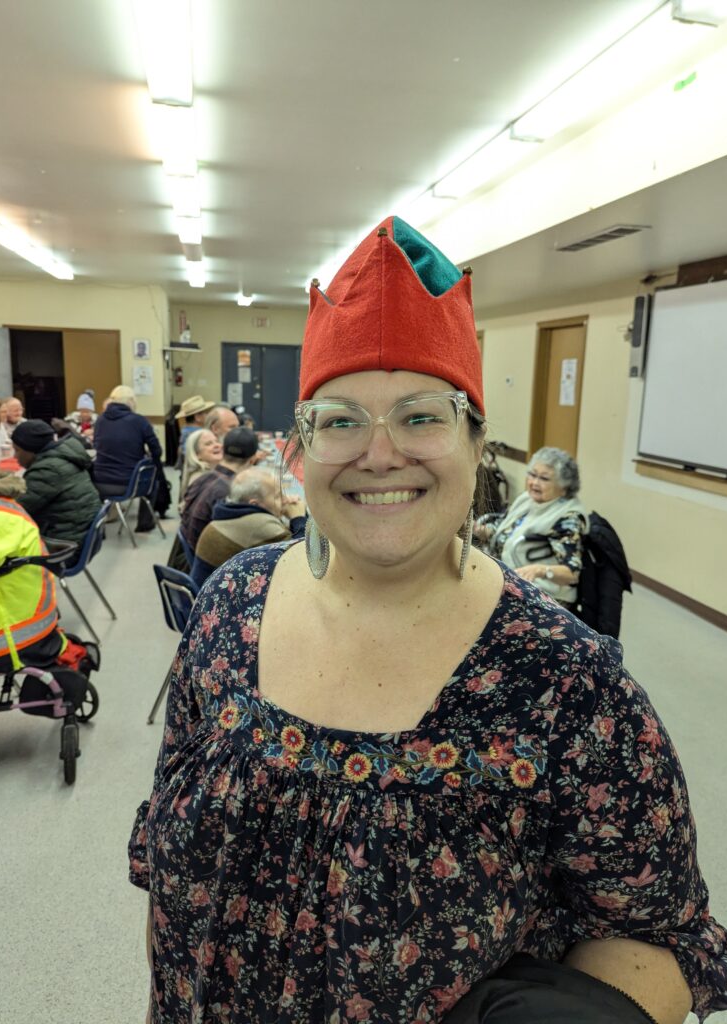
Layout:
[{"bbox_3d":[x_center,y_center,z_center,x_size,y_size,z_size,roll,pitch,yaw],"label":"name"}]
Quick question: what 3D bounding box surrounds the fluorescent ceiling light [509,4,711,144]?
[{"bbox_3d":[0.921,-1.707,2.825,0.180,0.085,1.220,-1,12,-12],"label":"fluorescent ceiling light"}]

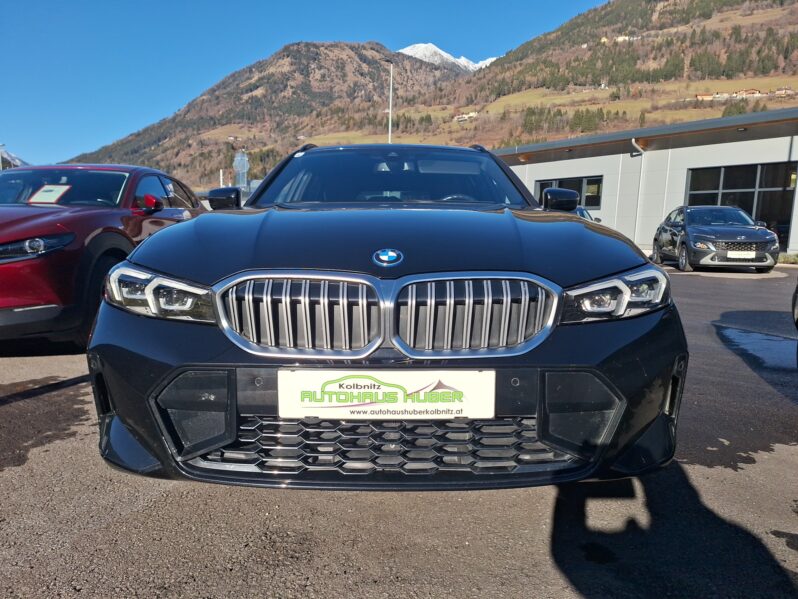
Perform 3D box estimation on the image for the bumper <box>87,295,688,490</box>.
[{"bbox_3d":[-0.029,0.228,1.515,1.800,0.480,0.480,1,7,0],"label":"bumper"}]

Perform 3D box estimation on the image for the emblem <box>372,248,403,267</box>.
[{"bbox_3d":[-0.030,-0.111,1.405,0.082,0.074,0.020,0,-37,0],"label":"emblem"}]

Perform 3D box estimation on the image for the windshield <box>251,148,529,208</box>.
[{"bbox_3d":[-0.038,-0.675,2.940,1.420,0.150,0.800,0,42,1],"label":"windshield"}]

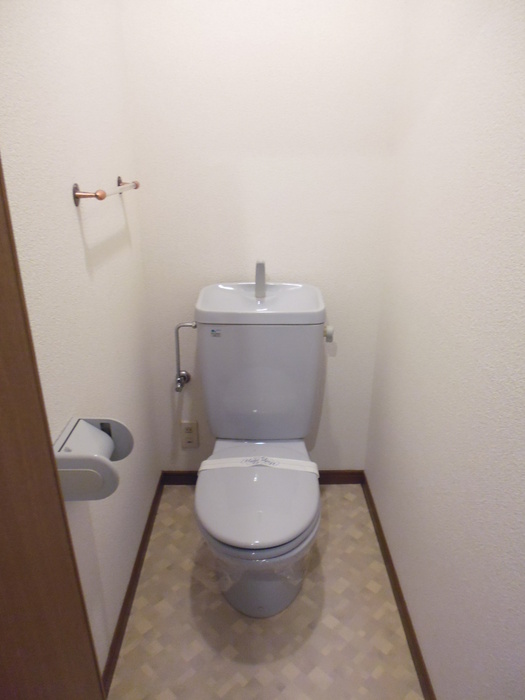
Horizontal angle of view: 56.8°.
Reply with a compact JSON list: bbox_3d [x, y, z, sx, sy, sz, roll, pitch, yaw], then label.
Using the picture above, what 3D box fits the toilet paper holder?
[{"bbox_3d":[-0.351,0.227,1.027,0.127,0.110,0.148,0,23,-1],"label":"toilet paper holder"}]

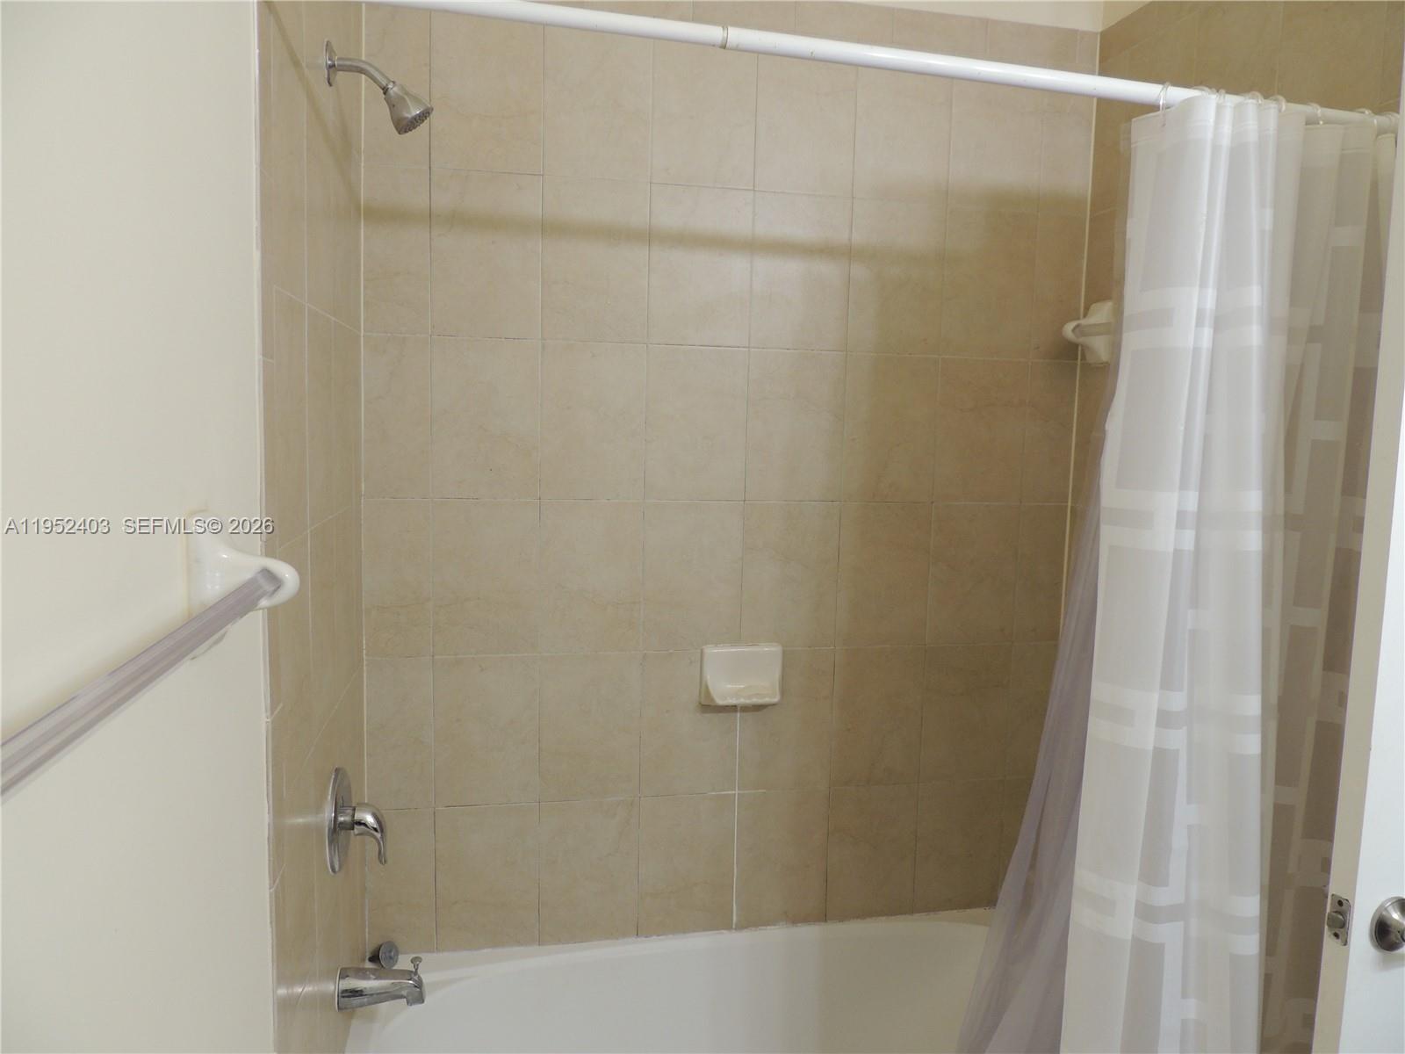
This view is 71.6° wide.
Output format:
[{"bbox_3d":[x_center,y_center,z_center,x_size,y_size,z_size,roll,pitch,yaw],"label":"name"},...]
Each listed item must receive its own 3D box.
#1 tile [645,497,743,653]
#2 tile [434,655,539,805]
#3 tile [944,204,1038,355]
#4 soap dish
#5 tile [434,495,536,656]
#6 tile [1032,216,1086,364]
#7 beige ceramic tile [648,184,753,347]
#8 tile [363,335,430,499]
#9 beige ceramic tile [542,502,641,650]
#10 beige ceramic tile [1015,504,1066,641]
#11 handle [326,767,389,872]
[{"bbox_3d":[-0.018,0.101,1.995,0.204,0.306,0.010,0,6,-11],"label":"tile"},{"bbox_3d":[-0.425,0.403,1.926,0.202,0.303,0.009,0,6,-11],"label":"tile"},{"bbox_3d":[0.596,-0.504,2.025,0.202,0.303,0.010,0,6,-11],"label":"tile"},{"bbox_3d":[0.087,0.310,1.977,0.166,0.127,0.069,0,6,-12],"label":"soap dish"},{"bbox_3d":[-0.418,0.099,1.892,0.202,0.303,0.009,0,6,-11],"label":"tile"},{"bbox_3d":[0.753,-0.505,2.063,0.112,0.303,0.010,0,6,-12],"label":"tile"},{"bbox_3d":[-0.003,-0.507,1.906,0.202,0.303,0.009,0,6,-11],"label":"beige ceramic tile"},{"bbox_3d":[-0.571,-0.204,1.825,0.119,0.302,0.009,0,7,-12],"label":"tile"},{"bbox_3d":[-0.218,0.099,1.929,0.202,0.303,0.010,0,6,-11],"label":"beige ceramic tile"},{"bbox_3d":[0.745,0.102,2.147,0.113,0.306,0.010,0,6,-11],"label":"beige ceramic tile"},{"bbox_3d":[-0.546,0.467,1.562,0.079,0.164,0.164,0,6,-11],"label":"handle"}]

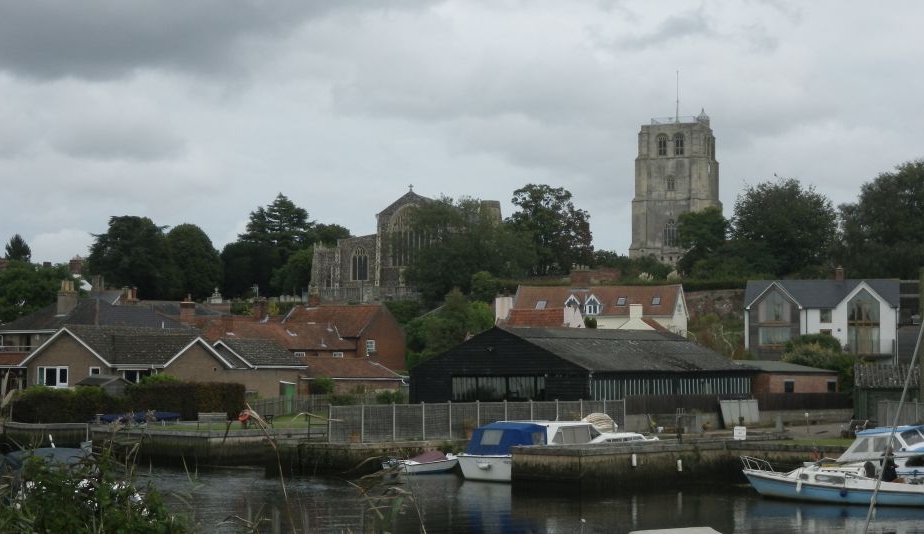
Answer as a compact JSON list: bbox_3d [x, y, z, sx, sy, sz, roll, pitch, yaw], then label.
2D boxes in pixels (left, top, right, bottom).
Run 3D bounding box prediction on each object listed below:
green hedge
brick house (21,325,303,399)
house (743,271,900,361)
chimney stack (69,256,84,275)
[{"bbox_3d":[-20.965,8.429,98.158,15.800,2.500,1.700,-1,-4,16],"label":"green hedge"},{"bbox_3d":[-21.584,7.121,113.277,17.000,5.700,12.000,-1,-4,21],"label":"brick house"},{"bbox_3d":[32.260,5.566,140.731,13.600,8.800,8.200,0,-4,10],"label":"house"},{"bbox_3d":[-44.537,-0.116,180.399,1.400,2.050,1.100,-1,-4,14],"label":"chimney stack"}]

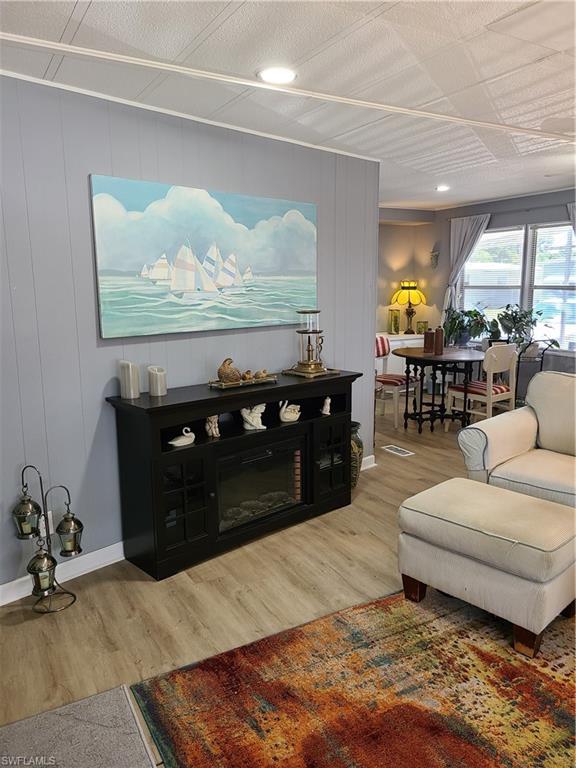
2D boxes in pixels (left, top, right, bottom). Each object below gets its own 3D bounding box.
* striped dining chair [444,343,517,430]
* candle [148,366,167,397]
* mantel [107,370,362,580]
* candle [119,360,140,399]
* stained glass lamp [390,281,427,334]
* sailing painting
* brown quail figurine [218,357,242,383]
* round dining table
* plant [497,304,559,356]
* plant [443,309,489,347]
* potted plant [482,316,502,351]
[{"bbox_3d":[1.811,0.062,5.412,0.430,0.860,0.470,-8,12,-35],"label":"striped dining chair"},{"bbox_3d":[-0.672,-0.014,2.980,0.090,0.143,0.090,0,10,0],"label":"candle"},{"bbox_3d":[-0.205,0.432,3.341,1.540,0.878,0.385,-10,13,-42],"label":"mantel"},{"bbox_3d":[-0.796,-0.023,2.896,0.096,0.181,0.096,-10,14,-43],"label":"candle"},{"bbox_3d":[1.534,-0.960,7.242,0.445,0.657,0.445,-1,10,0],"label":"stained glass lamp"},{"bbox_3d":[-0.368,-0.682,3.247,1.506,0.760,0.040,-10,14,-43],"label":"sailing painting"},{"bbox_3d":[-0.329,-0.076,3.270,0.132,0.125,0.100,-6,12,-30],"label":"brown quail figurine"},{"bbox_3d":[1.550,0.055,5.909,1.040,0.730,1.040,0,10,0],"label":"round dining table"},{"bbox_3d":[2.356,-0.536,5.674,0.540,0.500,0.460,-6,11,-29],"label":"plant"},{"bbox_3d":[2.017,-0.642,6.553,0.420,0.440,0.440,0,10,0],"label":"plant"},{"bbox_3d":[2.211,-0.549,6.268,0.220,0.360,0.220,-6,11,-29],"label":"potted plant"}]

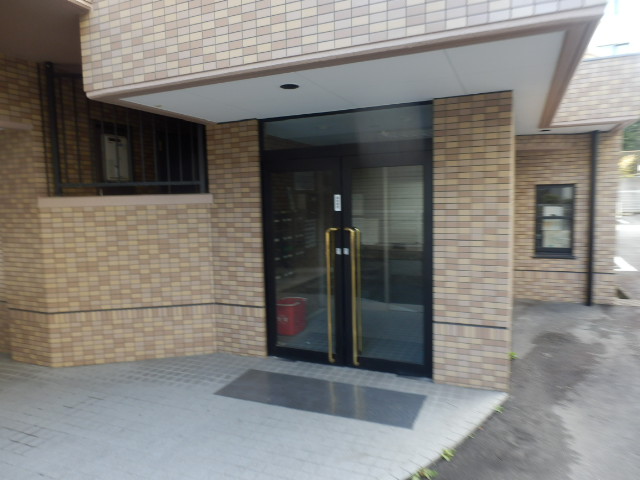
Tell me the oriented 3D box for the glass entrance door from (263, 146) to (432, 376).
[{"bbox_3d":[0.223,0.199,4.165,1.674,2.000,0.120,1,5,24],"label":"glass entrance door"}]

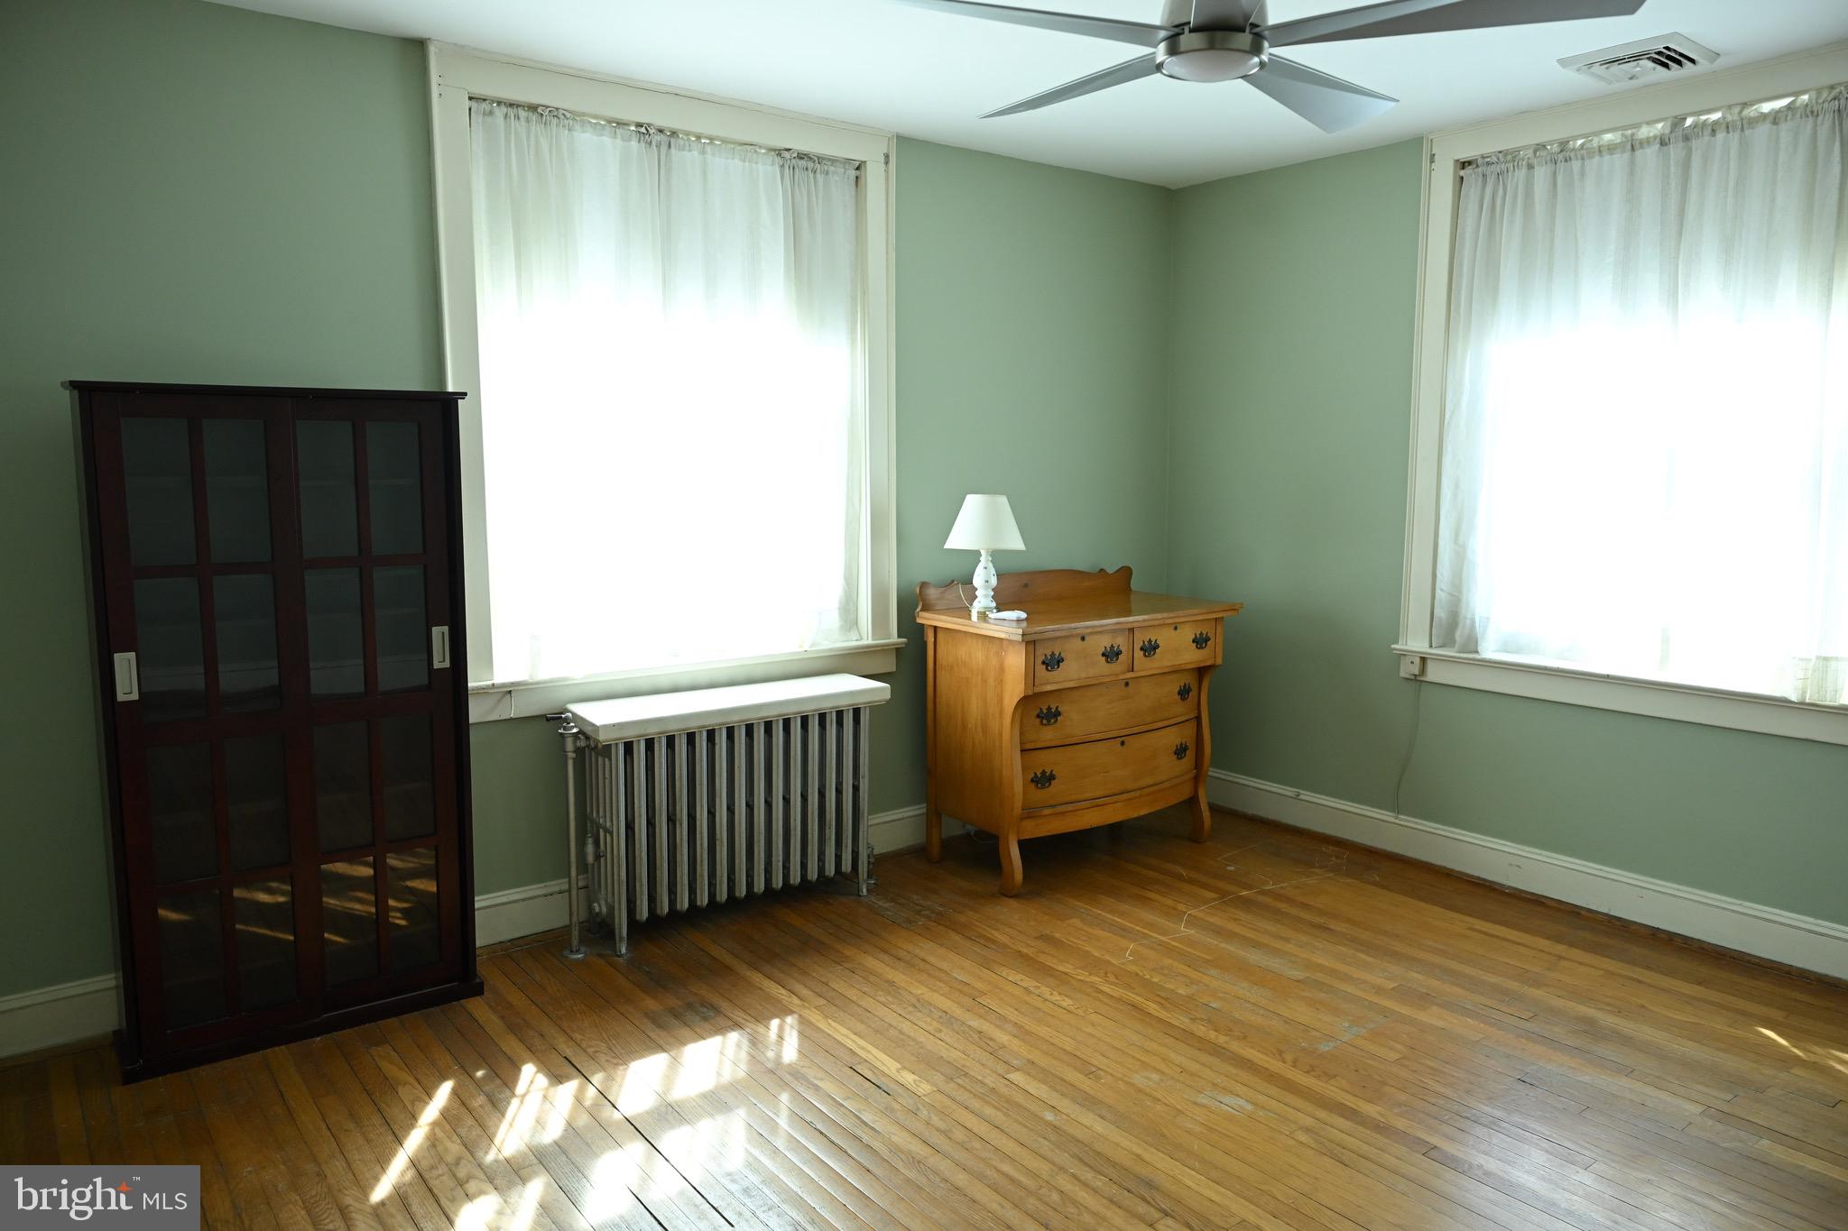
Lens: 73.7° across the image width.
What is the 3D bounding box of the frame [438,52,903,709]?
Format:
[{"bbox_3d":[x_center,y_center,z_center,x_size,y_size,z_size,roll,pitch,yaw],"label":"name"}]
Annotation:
[{"bbox_3d":[-0.707,-0.660,3.812,1.500,1.825,0.120,-5,9,-36],"label":"frame"}]

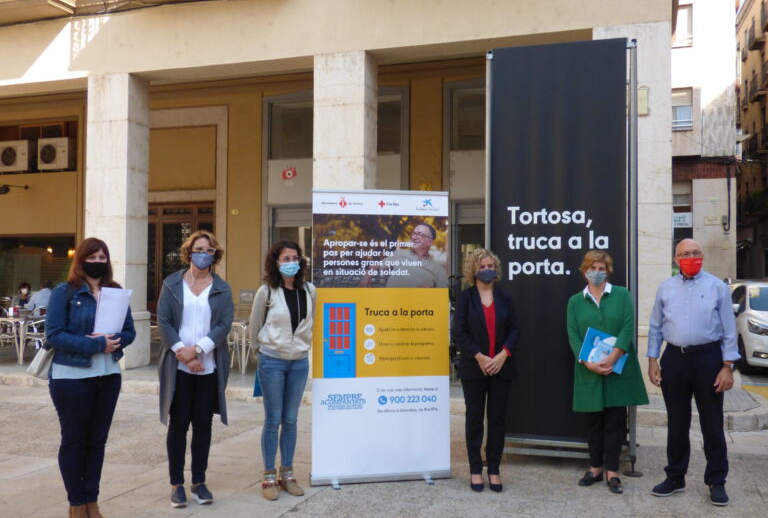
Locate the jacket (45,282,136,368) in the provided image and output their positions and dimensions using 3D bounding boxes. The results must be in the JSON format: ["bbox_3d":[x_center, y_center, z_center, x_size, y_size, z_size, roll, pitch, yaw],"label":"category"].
[{"bbox_3d":[-1.732,0.387,4.320,0.460,0.510,0.320,1,-1,-36],"label":"jacket"}]

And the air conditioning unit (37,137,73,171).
[{"bbox_3d":[-6.408,-2.044,14.442,0.740,0.600,0.290,0,-1,19],"label":"air conditioning unit"}]

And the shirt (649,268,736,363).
[{"bbox_3d":[2.086,0.382,4.950,0.570,0.620,0.300,0,-1,30],"label":"shirt"}]

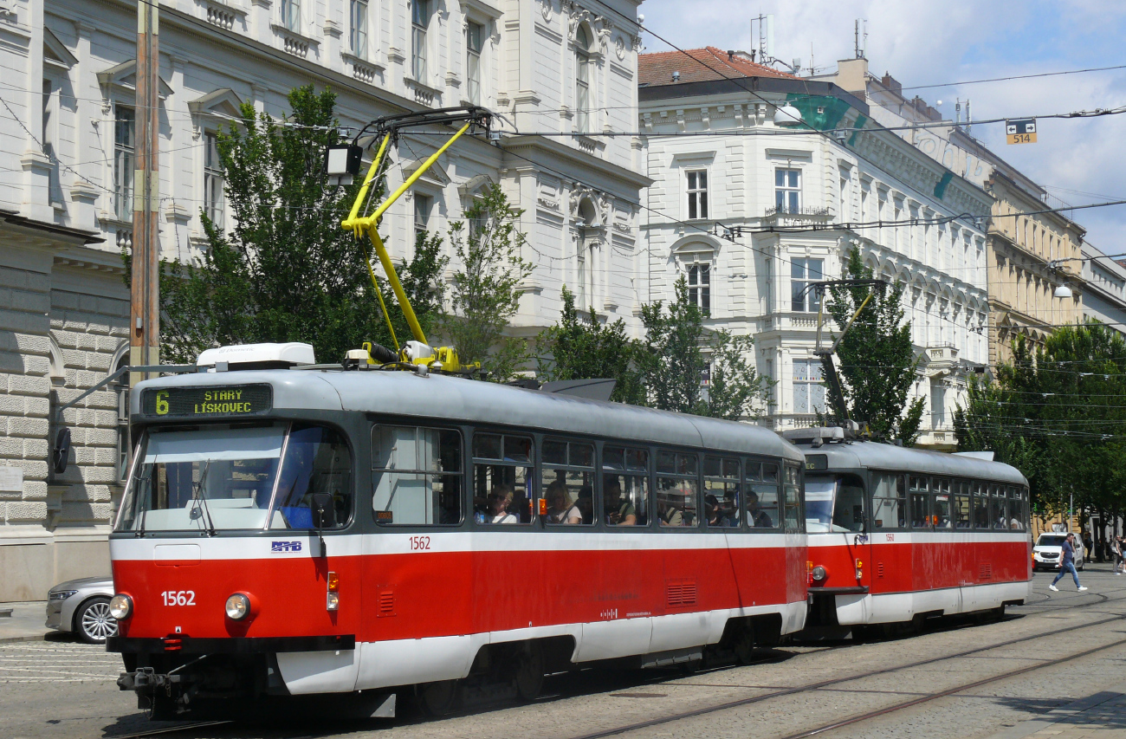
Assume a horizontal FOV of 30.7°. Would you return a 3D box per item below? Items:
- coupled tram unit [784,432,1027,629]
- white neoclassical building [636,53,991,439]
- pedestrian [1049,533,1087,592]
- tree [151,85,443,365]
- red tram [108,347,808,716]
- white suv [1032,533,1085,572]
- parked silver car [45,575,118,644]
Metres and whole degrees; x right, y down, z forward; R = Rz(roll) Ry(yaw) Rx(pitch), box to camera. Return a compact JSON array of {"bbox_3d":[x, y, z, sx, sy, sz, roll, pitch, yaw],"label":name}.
[{"bbox_3d":[6.065,2.970,36.396,2.500,3.250,14.300,-3,-5,24],"label":"coupled tram unit"},{"bbox_3d":[10.120,-2.205,106.949,17.000,25.000,35.700,-2,-4,23],"label":"white neoclassical building"},{"bbox_3d":[15.161,5.779,61.557,1.050,1.740,0.550,-2,-4,19],"label":"pedestrian"},{"bbox_3d":[-5.359,-0.487,41.603,6.000,10.660,6.000,-2,-4,23],"label":"tree"},{"bbox_3d":[-0.156,1.842,22.651,2.500,3.250,14.400,-3,-5,24],"label":"red tram"},{"bbox_3d":[23.302,8.500,96.600,1.870,1.830,4.400,-2,-4,22],"label":"white suv"},{"bbox_3d":[-5.771,3.504,32.552,5.100,1.480,1.900,1,-4,-22],"label":"parked silver car"}]

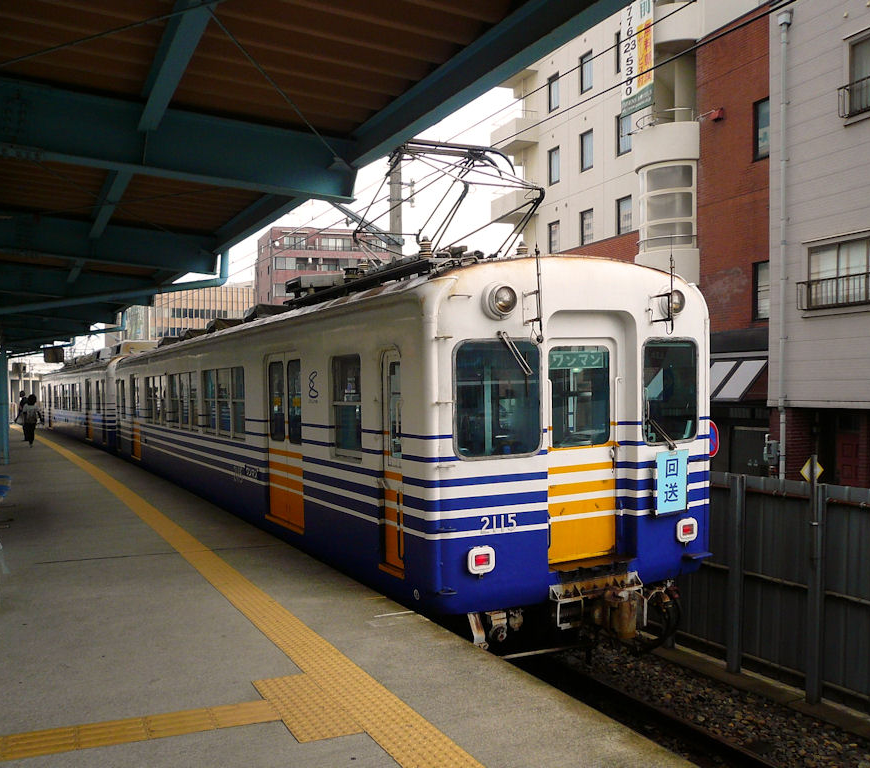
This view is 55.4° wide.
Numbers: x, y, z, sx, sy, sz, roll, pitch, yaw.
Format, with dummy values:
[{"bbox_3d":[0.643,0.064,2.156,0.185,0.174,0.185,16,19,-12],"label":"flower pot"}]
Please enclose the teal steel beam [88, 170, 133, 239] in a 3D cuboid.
[{"bbox_3d":[-3.067,-1.912,8.000,0.140,0.250,4.850,0,-1,-27],"label":"teal steel beam"}]

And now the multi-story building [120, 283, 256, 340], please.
[{"bbox_3d":[-44.968,-6.580,158.554,22.000,21.500,19.000,0,-1,-27],"label":"multi-story building"}]

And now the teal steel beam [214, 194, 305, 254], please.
[{"bbox_3d":[-1.733,-1.848,8.685,0.140,0.250,4.800,0,-1,-27],"label":"teal steel beam"}]

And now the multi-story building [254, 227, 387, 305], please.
[{"bbox_3d":[-13.591,-7.028,100.982,14.000,21.300,10.000,0,-1,-20],"label":"multi-story building"}]

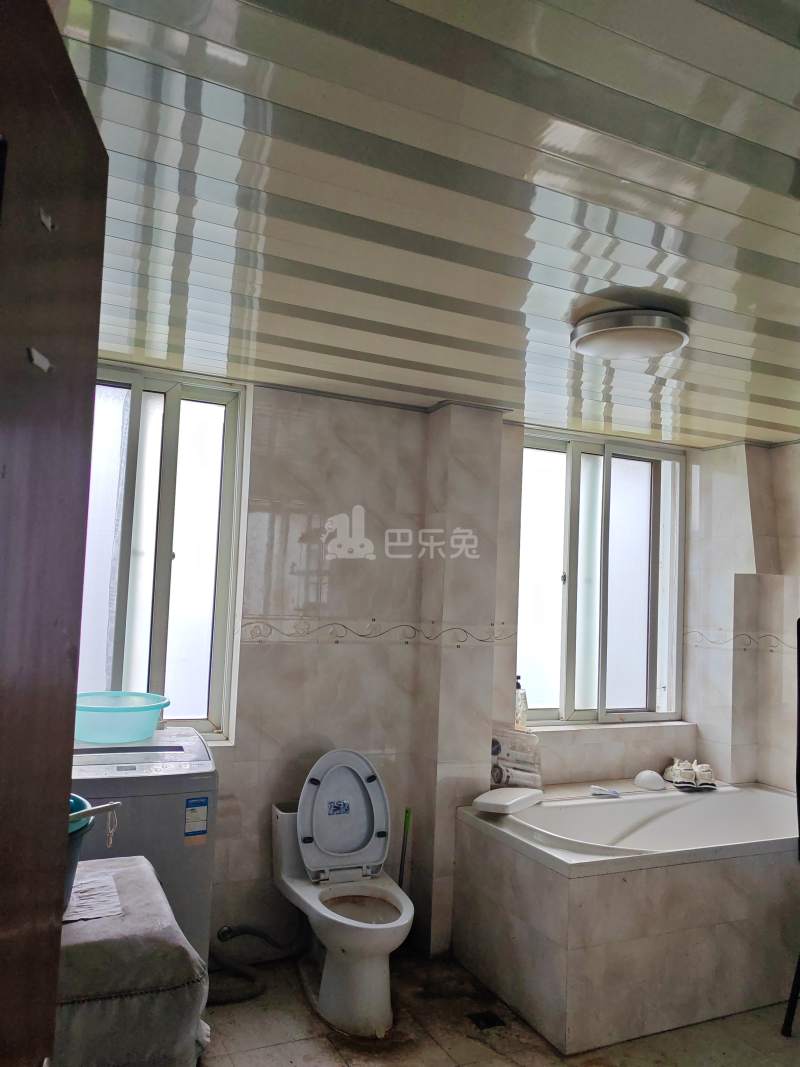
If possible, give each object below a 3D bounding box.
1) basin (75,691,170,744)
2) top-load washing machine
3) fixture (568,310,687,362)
[{"bbox_3d":[-0.919,0.592,2.660,0.375,0.120,0.375,5,-5,-26],"label":"basin"},{"bbox_3d":[-0.927,1.100,2.606,0.540,0.930,0.550,5,-5,-26],"label":"top-load washing machine"},{"bbox_3d":[0.679,-0.571,2.462,0.335,0.075,0.335,2,-4,0],"label":"fixture"}]

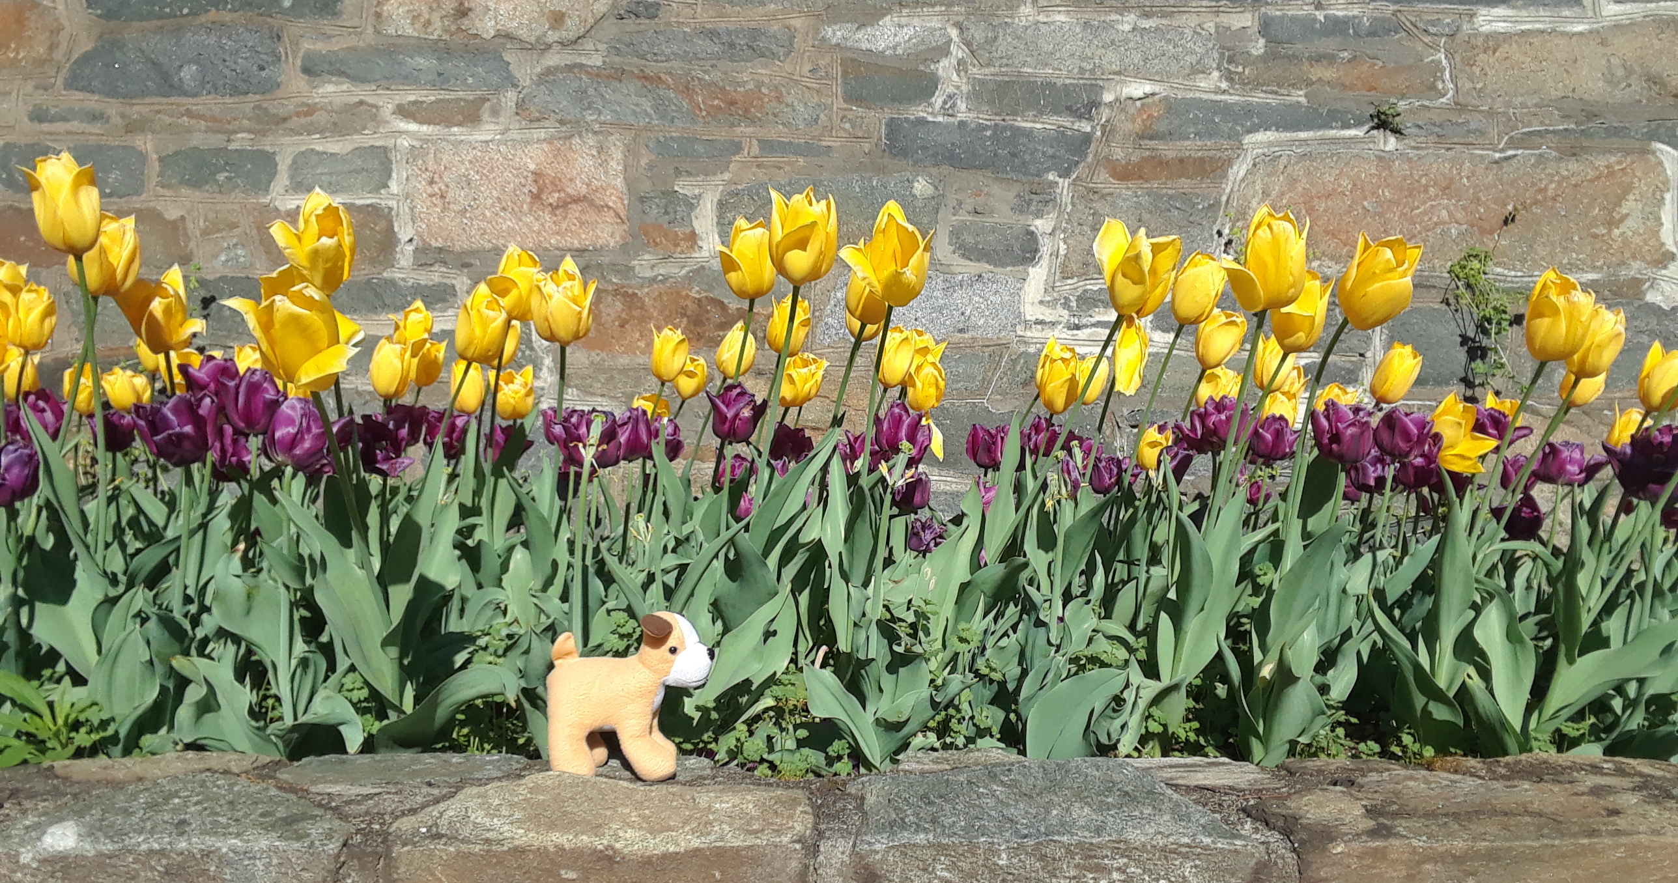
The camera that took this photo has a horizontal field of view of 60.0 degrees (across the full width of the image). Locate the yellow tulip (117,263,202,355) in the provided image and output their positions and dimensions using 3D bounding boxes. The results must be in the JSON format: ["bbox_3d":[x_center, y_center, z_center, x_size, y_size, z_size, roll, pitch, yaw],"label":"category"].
[{"bbox_3d":[-0.672,-0.131,1.440,0.084,0.084,0.072,0,2,0],"label":"yellow tulip"}]

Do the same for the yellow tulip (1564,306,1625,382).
[{"bbox_3d":[0.728,-0.095,1.400,0.053,0.074,0.053,20,-1,0],"label":"yellow tulip"}]

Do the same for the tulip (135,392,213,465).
[{"bbox_3d":[-0.566,-0.009,1.240,0.067,0.063,0.062,-9,-1,0],"label":"tulip"}]

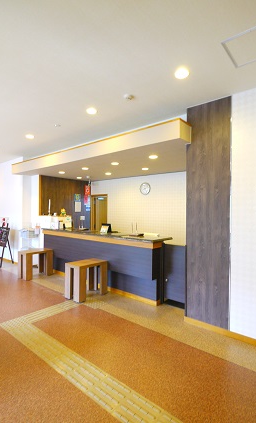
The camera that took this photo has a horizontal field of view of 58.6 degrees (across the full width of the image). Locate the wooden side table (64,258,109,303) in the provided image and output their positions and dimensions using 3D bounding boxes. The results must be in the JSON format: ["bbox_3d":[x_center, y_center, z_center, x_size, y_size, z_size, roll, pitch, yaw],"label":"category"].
[{"bbox_3d":[-0.753,1.235,4.207,0.400,0.611,0.663,1,0,40],"label":"wooden side table"}]

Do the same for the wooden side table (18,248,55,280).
[{"bbox_3d":[-2.173,1.226,5.399,0.385,0.604,0.676,1,0,40],"label":"wooden side table"}]

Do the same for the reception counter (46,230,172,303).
[{"bbox_3d":[-0.655,1.003,4.985,3.347,1.071,0.760,1,0,40],"label":"reception counter"}]

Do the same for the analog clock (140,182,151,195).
[{"bbox_3d":[0.447,-0.604,6.061,0.340,0.340,0.050,1,0,40],"label":"analog clock"}]

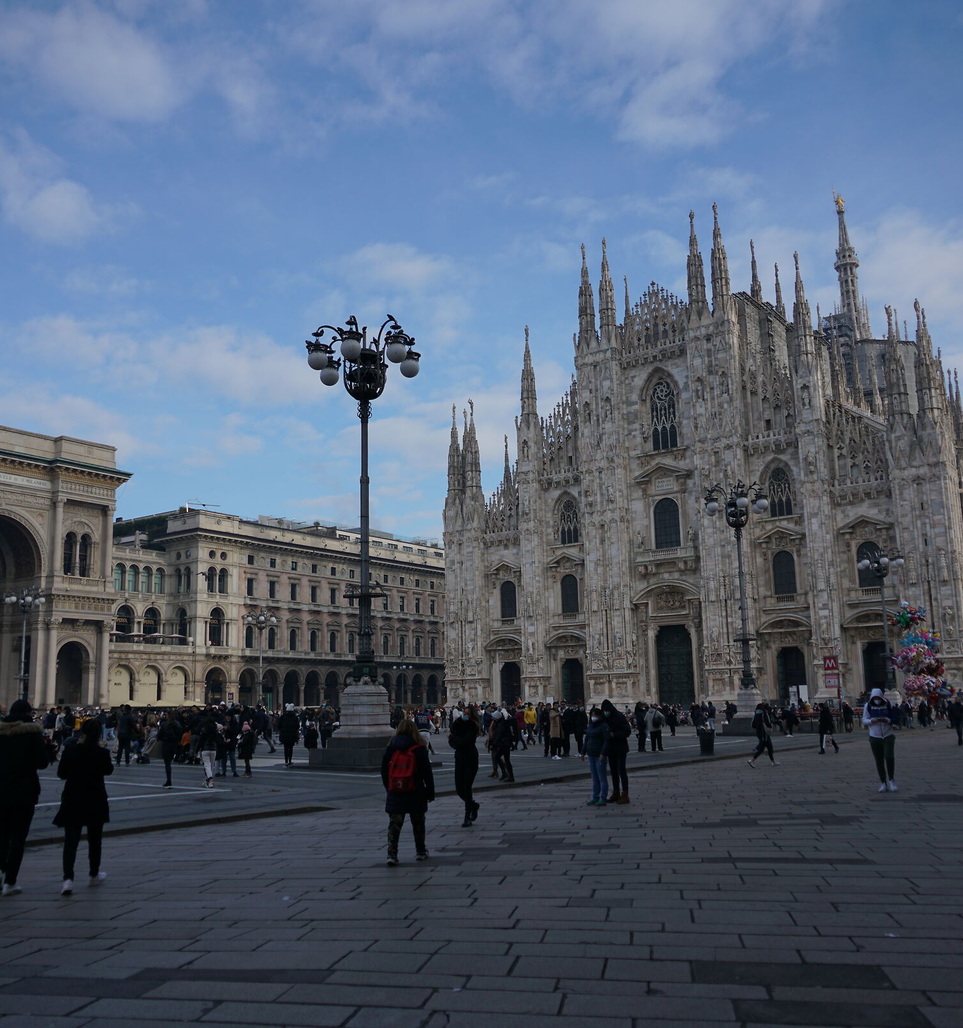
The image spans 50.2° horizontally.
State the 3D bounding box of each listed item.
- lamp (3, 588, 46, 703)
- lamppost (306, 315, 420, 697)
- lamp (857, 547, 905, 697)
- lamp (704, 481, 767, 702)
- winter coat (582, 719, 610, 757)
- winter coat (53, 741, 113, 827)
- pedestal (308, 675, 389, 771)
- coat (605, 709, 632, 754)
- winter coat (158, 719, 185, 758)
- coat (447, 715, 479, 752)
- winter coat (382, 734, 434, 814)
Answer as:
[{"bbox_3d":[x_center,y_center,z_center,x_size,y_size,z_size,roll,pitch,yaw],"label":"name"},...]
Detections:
[{"bbox_3d":[-39.870,11.669,89.550,3.500,10.475,3.500,-9,-13,34],"label":"lamp"},{"bbox_3d":[-3.343,-0.556,29.569,3.400,10.940,3.400,-1,-11,0],"label":"lamppost"},{"bbox_3d":[29.798,7.828,75.738,3.400,10.719,3.400,-9,-13,34],"label":"lamp"},{"bbox_3d":[13.376,3.637,52.813,3.400,11.062,3.400,-8,-13,35],"label":"lamp"},{"bbox_3d":[1.934,3.772,17.285,0.460,0.603,0.300,-9,-13,37],"label":"winter coat"},{"bbox_3d":[-3.899,2.643,10.059,0.545,0.823,0.400,0,-11,-8],"label":"winter coat"},{"bbox_3d":[-3.226,5.819,28.835,2.200,2.452,2.200,-9,-13,34],"label":"pedestal"},{"bbox_3d":[2.347,3.708,17.606,0.360,0.797,0.500,7,-13,-37],"label":"coat"},{"bbox_3d":[-7.034,5.095,23.322,0.600,0.855,0.360,7,-13,-36],"label":"winter coat"},{"bbox_3d":[-0.263,3.196,14.947,0.516,0.514,0.380,-9,-13,34],"label":"coat"},{"bbox_3d":[-0.821,2.911,11.488,0.615,0.863,0.400,-3,-11,10],"label":"winter coat"}]

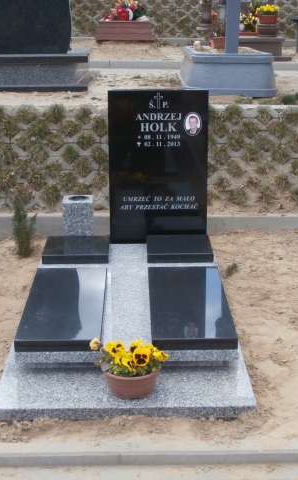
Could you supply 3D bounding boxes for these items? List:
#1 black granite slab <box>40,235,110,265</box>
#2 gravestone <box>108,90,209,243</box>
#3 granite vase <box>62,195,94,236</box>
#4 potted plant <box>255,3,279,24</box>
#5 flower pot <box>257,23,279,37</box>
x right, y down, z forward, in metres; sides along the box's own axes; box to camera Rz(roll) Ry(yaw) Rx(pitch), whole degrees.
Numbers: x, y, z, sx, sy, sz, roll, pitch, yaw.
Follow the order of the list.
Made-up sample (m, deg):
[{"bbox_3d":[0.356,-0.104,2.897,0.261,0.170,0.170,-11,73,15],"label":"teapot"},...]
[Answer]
[{"bbox_3d":[-0.379,0.050,4.596,0.341,0.047,0.332,-1,17,-1],"label":"black granite slab"},{"bbox_3d":[0.052,-0.395,4.693,0.525,0.830,0.080,-1,17,-1],"label":"gravestone"},{"bbox_3d":[-0.389,-0.118,4.825,0.164,0.228,0.170,-1,17,-1],"label":"granite vase"},{"bbox_3d":[1.304,-2.482,9.543,0.266,0.217,0.240,-1,17,-1],"label":"potted plant"},{"bbox_3d":[1.319,-2.314,9.593,0.237,0.131,0.236,0,17,0],"label":"flower pot"}]

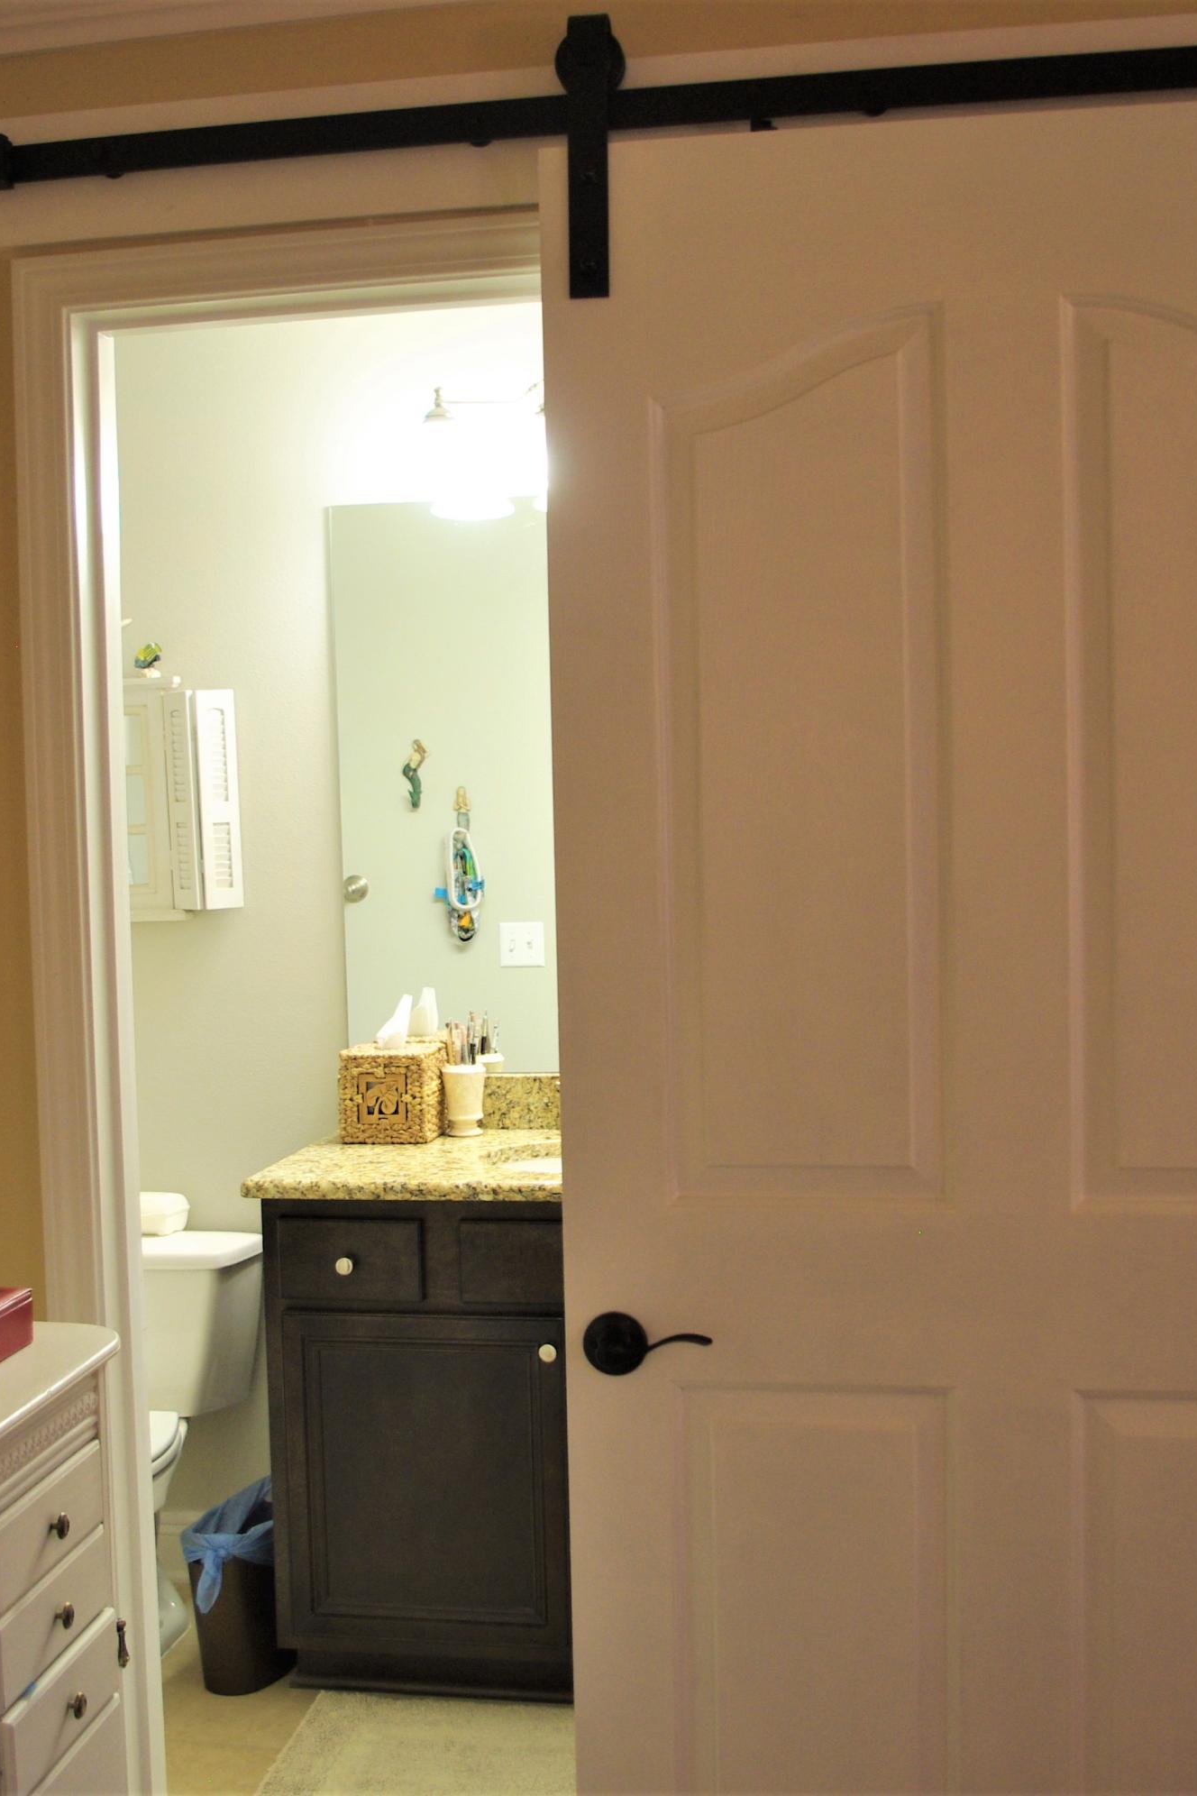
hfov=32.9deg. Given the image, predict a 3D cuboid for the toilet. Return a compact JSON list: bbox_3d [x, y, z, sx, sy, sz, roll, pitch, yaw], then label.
[{"bbox_3d":[-0.894,0.975,3.455,0.464,0.686,0.701,-1,3,10],"label":"toilet"}]

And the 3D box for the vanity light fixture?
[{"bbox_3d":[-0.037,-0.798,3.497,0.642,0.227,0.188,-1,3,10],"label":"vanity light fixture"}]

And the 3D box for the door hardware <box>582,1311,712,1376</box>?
[{"bbox_3d":[0.047,0.447,2.022,0.133,0.065,0.059,-1,3,10],"label":"door hardware"}]

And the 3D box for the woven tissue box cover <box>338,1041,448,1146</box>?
[{"bbox_3d":[-0.362,0.353,3.614,0.151,0.153,0.146,-1,3,10],"label":"woven tissue box cover"}]

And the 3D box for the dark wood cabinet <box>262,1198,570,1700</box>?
[{"bbox_3d":[0.033,0.882,3.417,1.053,0.842,0.513,-1,3,10],"label":"dark wood cabinet"}]

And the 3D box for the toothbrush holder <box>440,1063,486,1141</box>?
[{"bbox_3d":[-0.236,0.363,3.612,0.077,0.128,0.077,-1,3,10],"label":"toothbrush holder"}]

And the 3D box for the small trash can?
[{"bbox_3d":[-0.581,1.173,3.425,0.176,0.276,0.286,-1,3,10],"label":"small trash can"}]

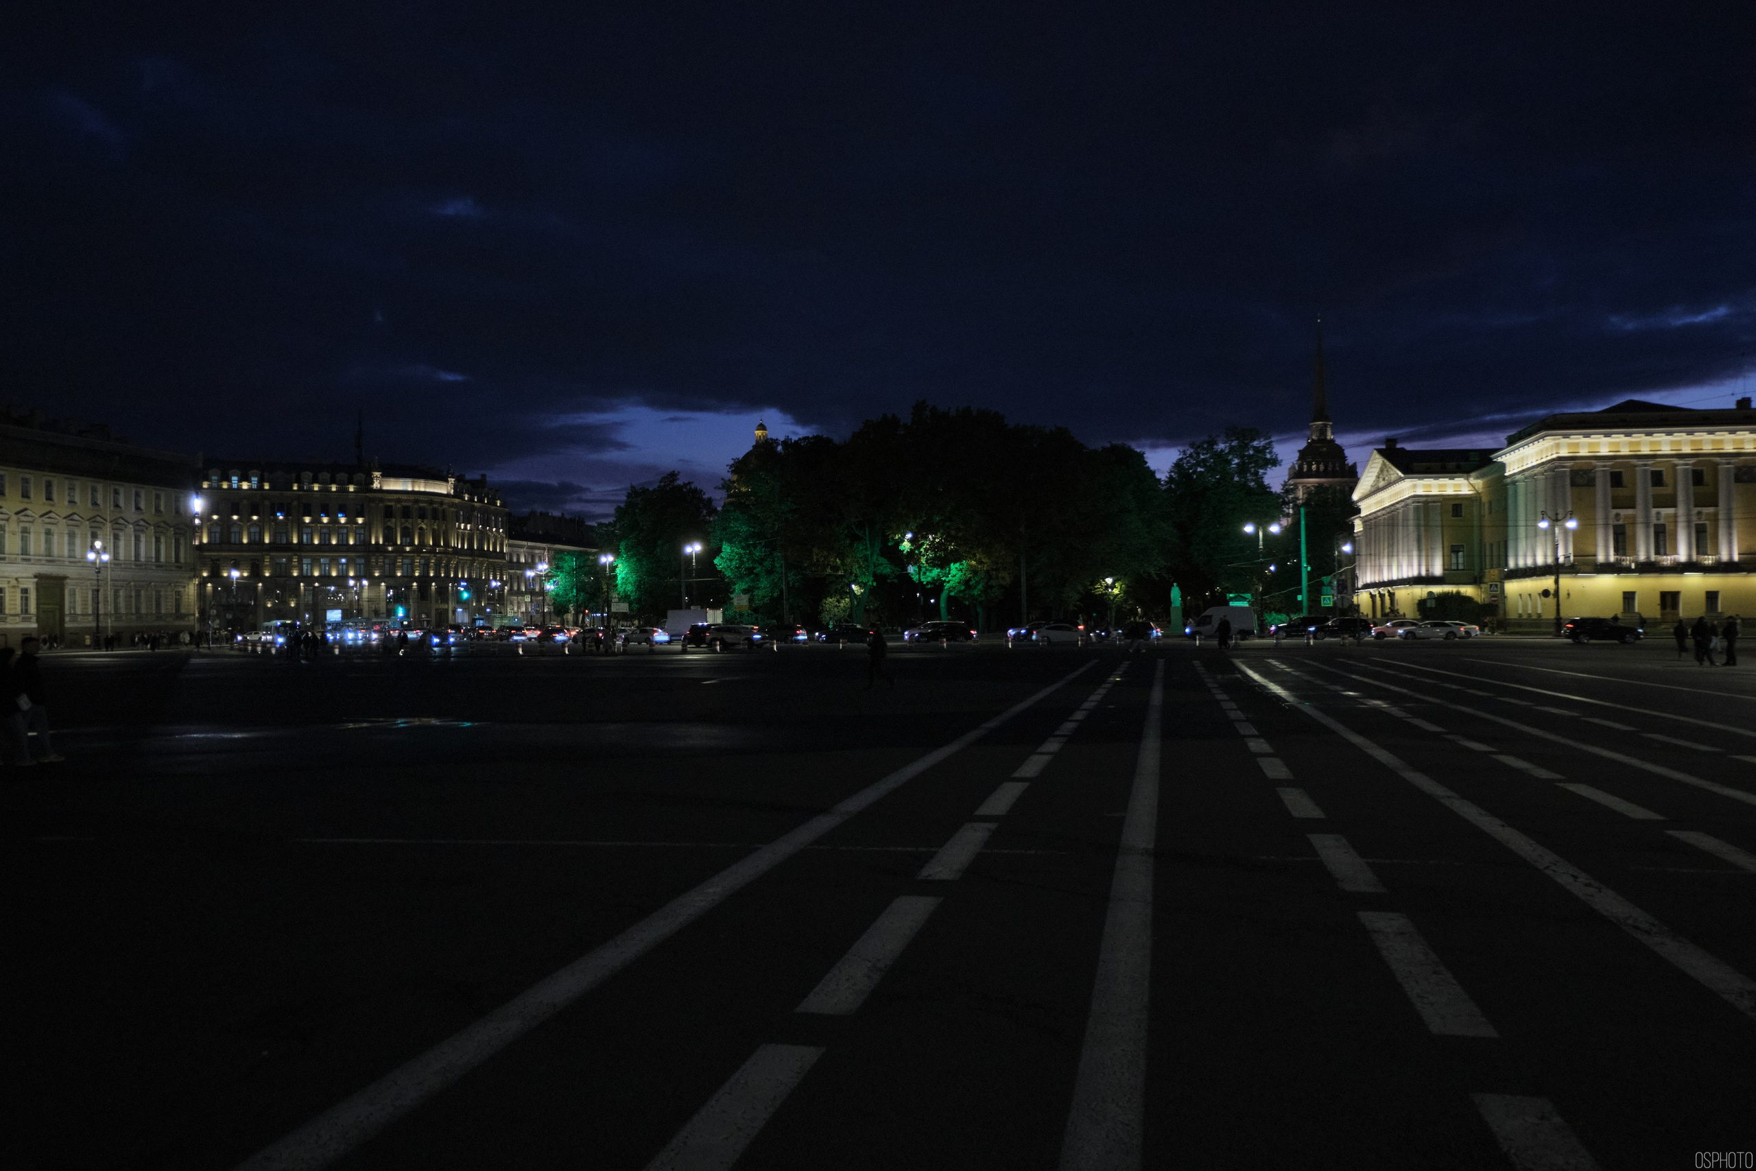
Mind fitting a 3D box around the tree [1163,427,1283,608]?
[{"bbox_3d":[37.735,-6.031,154.699,12.000,22.500,12.000,-1,-2,0],"label":"tree"}]

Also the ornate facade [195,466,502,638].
[{"bbox_3d":[-87.300,-5.102,237.500,46.000,28.800,25.000,0,-2,-14],"label":"ornate facade"}]

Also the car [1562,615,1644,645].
[{"bbox_3d":[45.098,2.846,88.022,4.700,1.660,1.900,-1,-2,10],"label":"car"}]

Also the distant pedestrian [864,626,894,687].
[{"bbox_3d":[0.007,1.956,38.624,0.750,1.760,0.550,-1,-2,6],"label":"distant pedestrian"}]

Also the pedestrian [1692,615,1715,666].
[{"bbox_3d":[27.292,1.798,46.823,0.650,1.730,0.550,-1,-2,6],"label":"pedestrian"}]

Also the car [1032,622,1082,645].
[{"bbox_3d":[13.780,3.688,106.520,4.600,1.460,1.820,-1,-2,7],"label":"car"}]

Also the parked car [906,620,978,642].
[{"bbox_3d":[4.674,3.423,105.021,4.700,1.580,1.850,-1,-2,-10],"label":"parked car"}]

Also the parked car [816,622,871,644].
[{"bbox_3d":[-2.540,3.811,111.020,4.650,1.480,1.820,-1,-2,-7],"label":"parked car"}]

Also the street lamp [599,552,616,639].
[{"bbox_3d":[-32.687,1.469,170.861,0.600,10.400,2.500,0,-2,-31],"label":"street lamp"}]

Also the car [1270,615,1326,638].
[{"bbox_3d":[34.642,3.496,116.024,4.800,1.800,1.900,-1,-2,8],"label":"car"}]

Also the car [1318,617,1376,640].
[{"bbox_3d":[35.993,3.364,109.523,4.700,1.720,1.880,-1,-2,8],"label":"car"}]

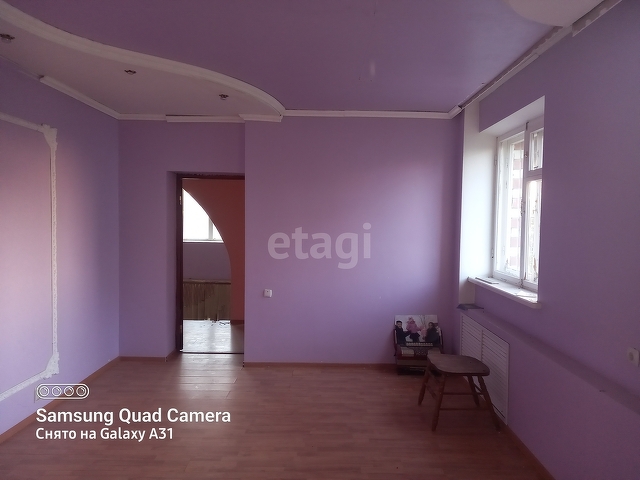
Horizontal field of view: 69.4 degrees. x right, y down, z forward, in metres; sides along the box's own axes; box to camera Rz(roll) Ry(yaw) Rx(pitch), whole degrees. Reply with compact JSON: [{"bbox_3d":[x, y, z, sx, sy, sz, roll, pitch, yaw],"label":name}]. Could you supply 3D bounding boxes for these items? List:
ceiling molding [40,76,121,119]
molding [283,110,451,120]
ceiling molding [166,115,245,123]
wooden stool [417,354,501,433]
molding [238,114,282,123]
[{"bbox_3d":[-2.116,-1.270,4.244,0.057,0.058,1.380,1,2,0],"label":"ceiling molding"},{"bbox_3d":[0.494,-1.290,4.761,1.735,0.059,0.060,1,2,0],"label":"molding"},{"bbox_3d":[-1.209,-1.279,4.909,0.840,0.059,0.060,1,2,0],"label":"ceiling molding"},{"bbox_3d":[1.097,1.205,3.678,0.525,0.425,0.515,1,2,0],"label":"wooden stool"},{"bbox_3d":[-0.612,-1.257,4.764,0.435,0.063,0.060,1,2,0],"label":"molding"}]

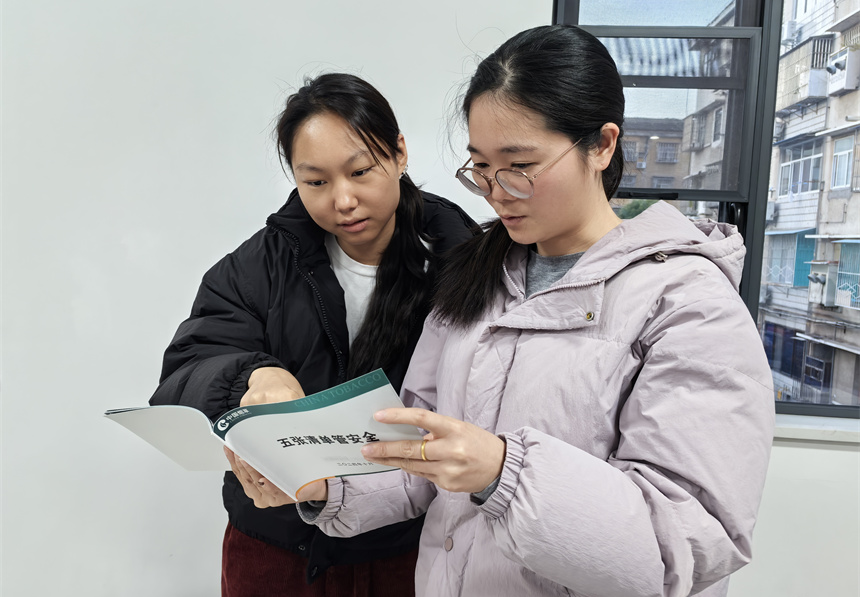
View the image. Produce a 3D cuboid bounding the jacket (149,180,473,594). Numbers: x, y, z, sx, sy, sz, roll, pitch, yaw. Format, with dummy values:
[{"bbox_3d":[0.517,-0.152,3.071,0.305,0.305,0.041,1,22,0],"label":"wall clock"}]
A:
[{"bbox_3d":[-0.125,0.105,0.905,0.500,0.560,0.380,3,4,-3],"label":"jacket"}]

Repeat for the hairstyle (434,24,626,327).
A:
[{"bbox_3d":[0.131,-0.139,0.775,0.220,0.345,0.200,0,5,-38],"label":"hairstyle"}]

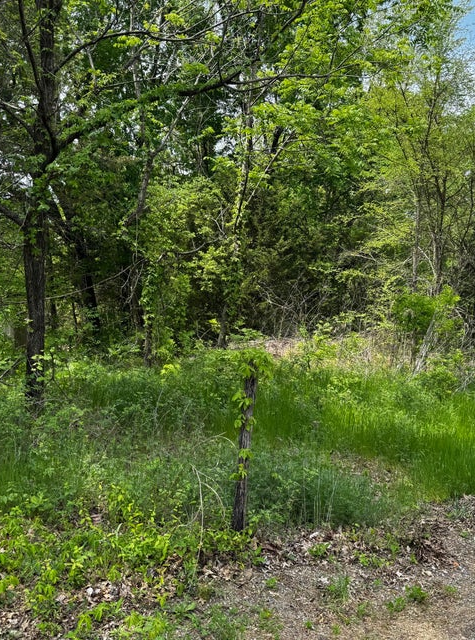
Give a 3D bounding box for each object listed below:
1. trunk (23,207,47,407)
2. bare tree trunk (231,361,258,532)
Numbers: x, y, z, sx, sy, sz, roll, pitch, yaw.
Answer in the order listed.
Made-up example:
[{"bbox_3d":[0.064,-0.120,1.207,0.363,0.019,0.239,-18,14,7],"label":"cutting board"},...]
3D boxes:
[{"bbox_3d":[-3.150,-0.194,9.200,0.310,3.150,0.310,1,2,0],"label":"trunk"},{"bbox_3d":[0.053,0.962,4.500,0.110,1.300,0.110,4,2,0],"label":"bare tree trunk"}]

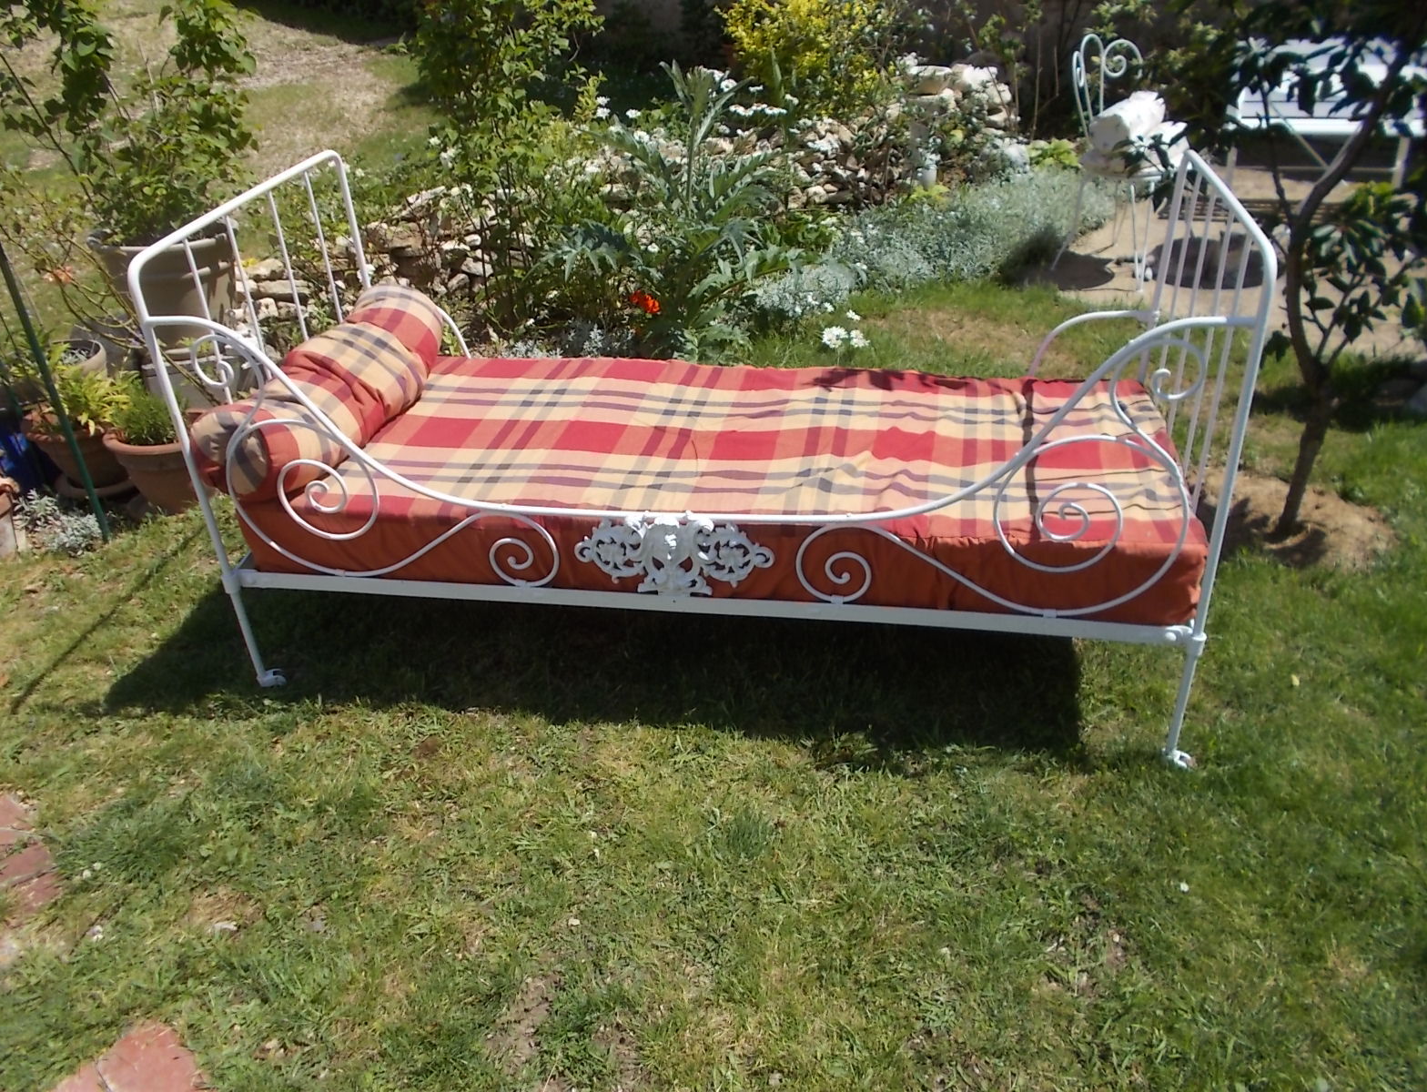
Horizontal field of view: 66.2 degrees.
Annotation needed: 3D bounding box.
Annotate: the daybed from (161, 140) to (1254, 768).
[{"bbox_3d":[-0.015,-0.260,2.416,1.990,0.991,0.848,3,31,11],"label":"daybed"}]

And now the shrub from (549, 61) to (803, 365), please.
[{"bbox_3d":[-0.126,-1.278,4.157,0.900,1.030,0.860,3,31,11],"label":"shrub"}]

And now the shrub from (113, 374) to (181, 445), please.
[{"bbox_3d":[-1.670,-0.404,3.240,0.235,0.190,0.225,3,31,11],"label":"shrub"}]

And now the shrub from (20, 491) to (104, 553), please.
[{"bbox_3d":[-1.915,-0.084,3.208,0.235,0.125,0.200,3,31,11],"label":"shrub"}]

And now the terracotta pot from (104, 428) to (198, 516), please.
[{"bbox_3d":[-1.640,-0.247,3.326,0.313,0.252,0.313,-3,30,2],"label":"terracotta pot"}]

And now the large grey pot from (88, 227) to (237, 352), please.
[{"bbox_3d":[-2.302,-1.140,4.754,0.590,0.460,0.590,-3,30,2],"label":"large grey pot"}]

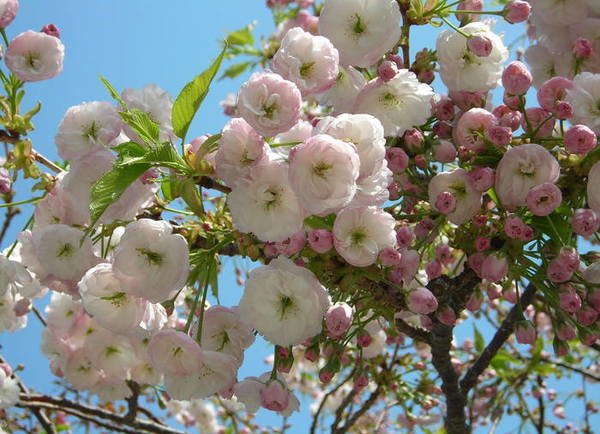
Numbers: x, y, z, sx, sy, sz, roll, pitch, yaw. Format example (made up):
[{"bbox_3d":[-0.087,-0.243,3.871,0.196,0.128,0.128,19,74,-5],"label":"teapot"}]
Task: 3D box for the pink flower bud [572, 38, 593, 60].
[{"bbox_3d":[0.176,-0.104,0.970,0.012,0.014,0.014,0,-27,0],"label":"pink flower bud"}]

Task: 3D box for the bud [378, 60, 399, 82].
[{"bbox_3d":[0.053,-0.087,0.930,0.012,0.015,0.013,-4,-67,8],"label":"bud"}]

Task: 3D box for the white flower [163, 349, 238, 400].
[{"bbox_3d":[-0.062,0.097,0.970,0.047,0.030,0.036,3,-66,-8],"label":"white flower"}]

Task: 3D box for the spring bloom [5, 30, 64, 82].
[{"bbox_3d":[-0.174,-0.105,1.020,0.039,0.034,0.027,-3,7,6],"label":"spring bloom"}]

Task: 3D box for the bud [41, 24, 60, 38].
[{"bbox_3d":[-0.171,-0.127,1.070,0.015,0.013,0.015,9,-9,-23],"label":"bud"}]

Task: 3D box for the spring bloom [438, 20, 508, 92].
[{"bbox_3d":[0.105,-0.097,0.950,0.042,0.042,0.026,4,8,-9],"label":"spring bloom"}]

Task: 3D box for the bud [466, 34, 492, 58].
[{"bbox_3d":[0.104,-0.099,0.900,0.015,0.013,0.013,23,0,38],"label":"bud"}]

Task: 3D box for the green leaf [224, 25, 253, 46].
[{"bbox_3d":[-0.048,-0.145,1.250,0.025,0.018,0.018,-8,15,21],"label":"green leaf"}]

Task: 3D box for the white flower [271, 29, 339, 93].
[{"bbox_3d":[0.004,-0.100,1.000,0.042,0.043,0.034,-1,-21,6],"label":"white flower"}]

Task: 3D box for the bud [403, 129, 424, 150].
[{"bbox_3d":[0.071,-0.048,0.970,0.014,0.015,0.015,0,-6,0],"label":"bud"}]

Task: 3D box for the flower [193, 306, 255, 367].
[{"bbox_3d":[-0.046,0.074,0.970,0.040,0.040,0.024,1,11,-3],"label":"flower"}]

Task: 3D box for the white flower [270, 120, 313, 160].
[{"bbox_3d":[-0.007,-0.046,0.980,0.033,0.032,0.024,3,5,-6],"label":"white flower"}]

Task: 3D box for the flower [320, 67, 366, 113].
[{"bbox_3d":[0.026,-0.082,1.000,0.038,0.038,0.024,-3,19,7],"label":"flower"}]

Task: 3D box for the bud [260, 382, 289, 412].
[{"bbox_3d":[-0.016,0.112,0.970,0.017,0.018,0.017,2,-53,-5],"label":"bud"}]

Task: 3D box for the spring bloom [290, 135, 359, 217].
[{"bbox_3d":[0.015,-0.025,0.960,0.043,0.050,0.034,0,12,-5],"label":"spring bloom"}]

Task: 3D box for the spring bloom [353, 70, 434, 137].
[{"bbox_3d":[0.057,-0.069,0.950,0.050,0.042,0.030,3,20,-7],"label":"spring bloom"}]

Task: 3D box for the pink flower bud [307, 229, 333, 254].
[{"bbox_3d":[0.012,0.015,0.930,0.015,0.015,0.018,-12,0,28],"label":"pink flower bud"}]

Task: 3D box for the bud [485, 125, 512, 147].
[{"bbox_3d":[0.120,-0.049,0.940,0.017,0.015,0.017,2,14,-7],"label":"bud"}]

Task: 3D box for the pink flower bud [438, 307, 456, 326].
[{"bbox_3d":[0.093,0.063,0.990,0.012,0.015,0.012,7,-47,-15],"label":"pink flower bud"}]

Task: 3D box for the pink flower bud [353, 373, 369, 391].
[{"bbox_3d":[0.040,0.108,1.020,0.011,0.013,0.011,8,-39,-20],"label":"pink flower bud"}]

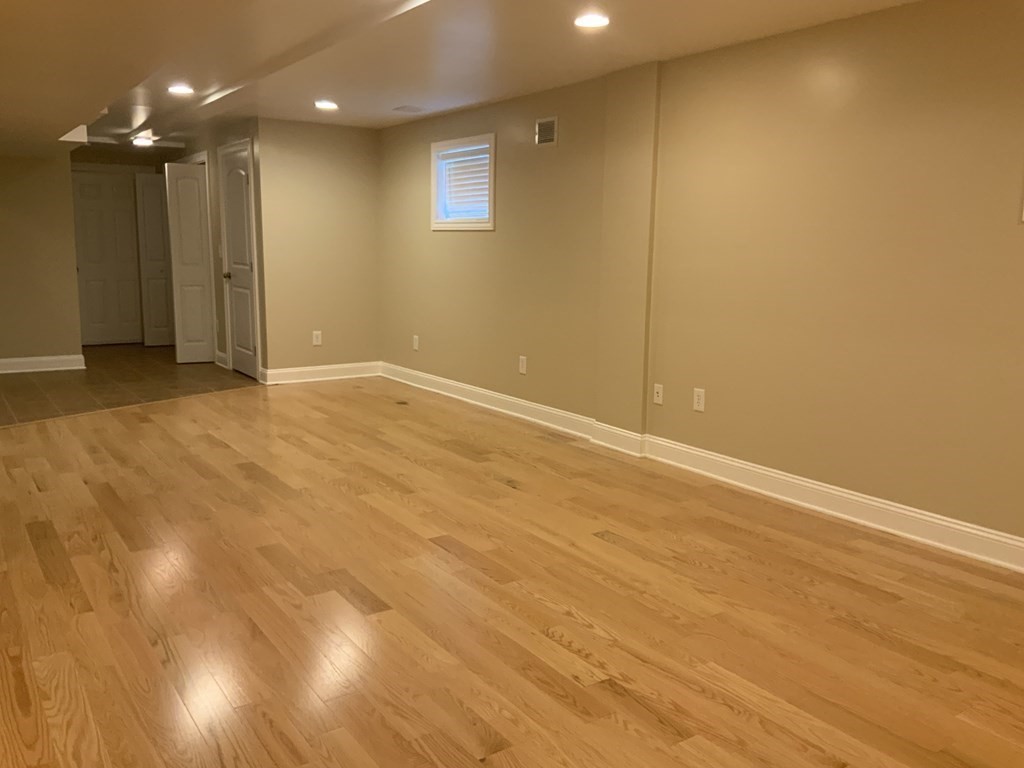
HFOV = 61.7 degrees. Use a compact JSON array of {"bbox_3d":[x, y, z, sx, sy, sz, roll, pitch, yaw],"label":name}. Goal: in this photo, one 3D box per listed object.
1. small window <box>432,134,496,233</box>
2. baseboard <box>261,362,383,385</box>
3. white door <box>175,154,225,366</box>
[{"bbox_3d":[-0.371,-1.548,6.678,0.100,0.690,0.950,-5,11,-34],"label":"small window"},{"bbox_3d":[-1.685,-0.100,7.792,1.110,0.135,0.030,-5,11,-34],"label":"baseboard"},{"bbox_3d":[-3.184,-1.184,8.584,0.390,2.000,0.045,-3,10,-20],"label":"white door"}]

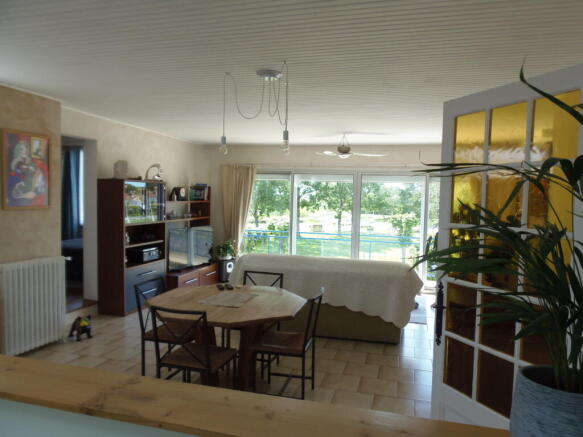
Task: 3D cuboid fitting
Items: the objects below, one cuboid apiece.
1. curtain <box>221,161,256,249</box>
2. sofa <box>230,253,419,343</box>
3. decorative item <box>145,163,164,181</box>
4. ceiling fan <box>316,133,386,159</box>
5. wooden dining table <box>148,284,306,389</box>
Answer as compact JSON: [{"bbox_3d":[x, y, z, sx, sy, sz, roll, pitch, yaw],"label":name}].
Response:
[{"bbox_3d":[-1.113,0.009,8.229,0.750,2.150,0.150,2,3,14],"label":"curtain"},{"bbox_3d":[0.424,0.876,4.958,2.100,0.870,0.900,2,3,14],"label":"sofa"},{"bbox_3d":[-1.974,-0.671,5.823,0.260,0.240,0.150,-1,4,-39],"label":"decorative item"},{"bbox_3d":[0.862,-1.075,5.990,1.120,0.370,1.120,2,3,15],"label":"ceiling fan"},{"bbox_3d":[-0.477,1.020,3.193,1.140,0.735,1.130,2,3,14],"label":"wooden dining table"}]

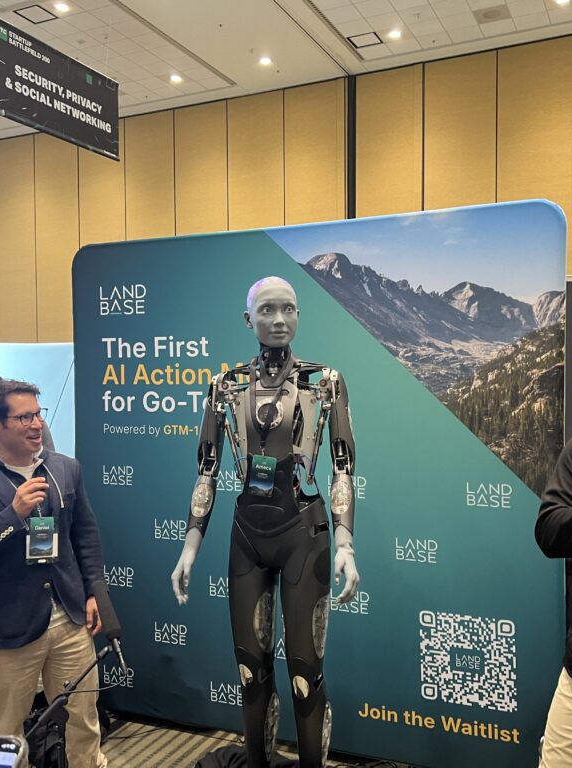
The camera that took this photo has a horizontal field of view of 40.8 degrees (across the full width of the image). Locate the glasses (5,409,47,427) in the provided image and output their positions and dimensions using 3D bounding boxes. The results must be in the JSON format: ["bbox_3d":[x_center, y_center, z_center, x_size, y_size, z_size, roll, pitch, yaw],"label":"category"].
[{"bbox_3d":[-0.919,0.114,2.648,0.145,0.045,0.140,0,12,24],"label":"glasses"}]

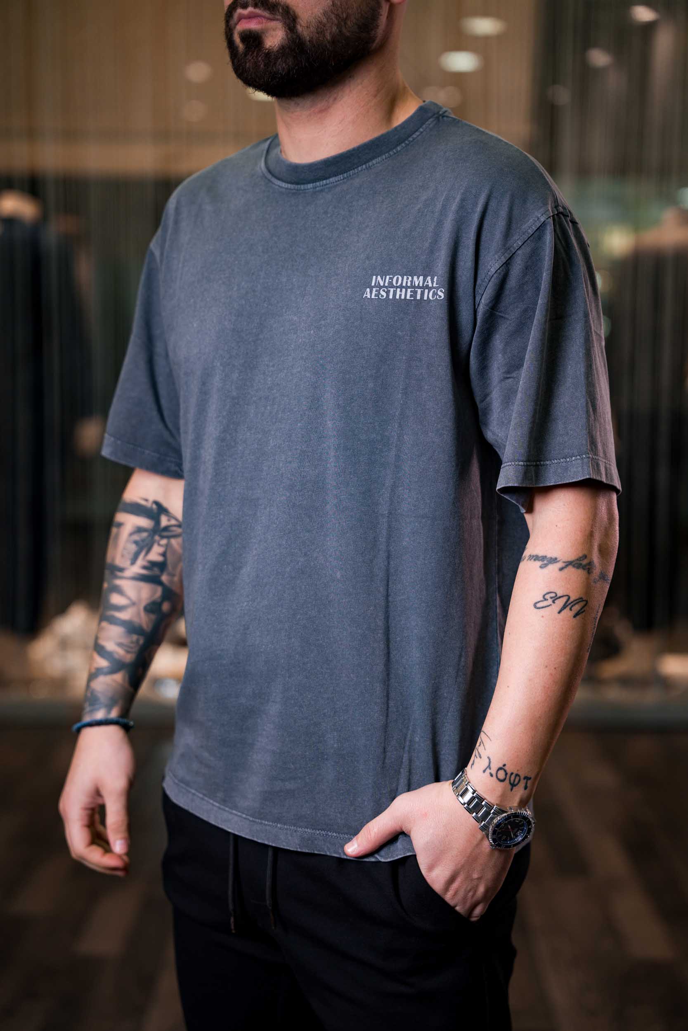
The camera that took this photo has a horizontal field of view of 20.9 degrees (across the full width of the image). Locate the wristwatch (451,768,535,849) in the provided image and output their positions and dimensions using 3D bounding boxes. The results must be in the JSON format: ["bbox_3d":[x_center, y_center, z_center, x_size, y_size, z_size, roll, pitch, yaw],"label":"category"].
[{"bbox_3d":[0.130,0.258,1.654,0.061,0.045,0.071,21,19,-33],"label":"wristwatch"}]

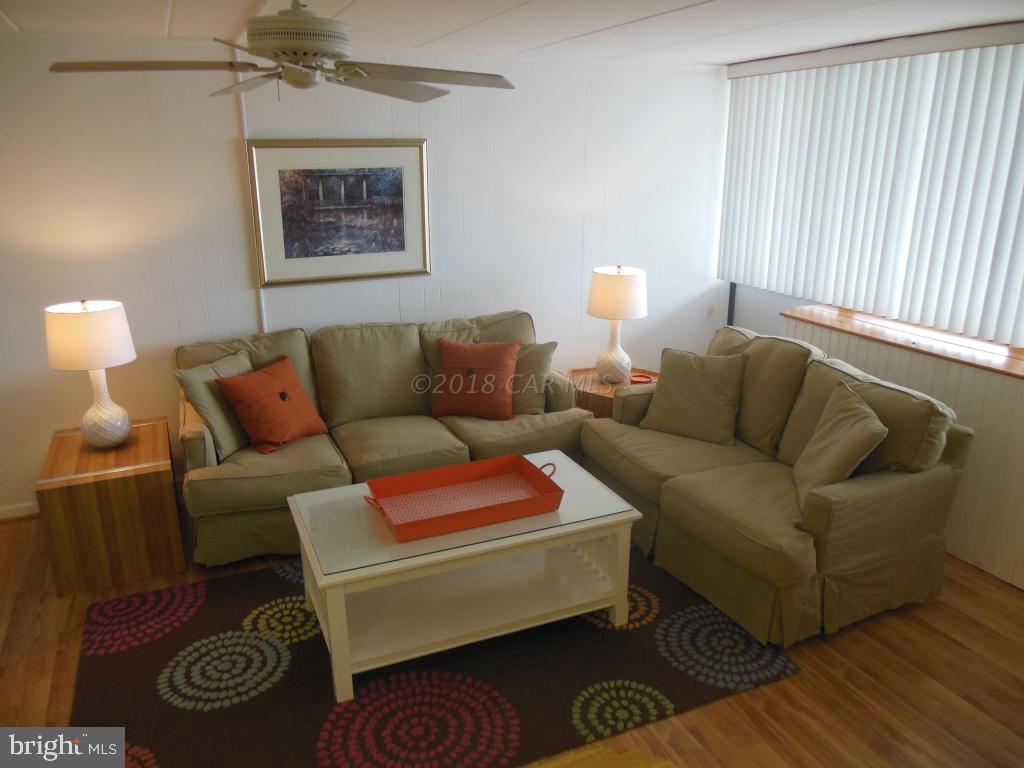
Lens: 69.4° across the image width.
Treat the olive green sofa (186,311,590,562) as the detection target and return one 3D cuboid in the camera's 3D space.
[{"bbox_3d":[-0.666,0.166,4.005,2.059,0.943,0.961,-8,19,-23],"label":"olive green sofa"}]

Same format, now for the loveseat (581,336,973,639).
[{"bbox_3d":[1.127,0.324,3.490,0.952,0.943,1.455,-8,19,-23],"label":"loveseat"}]

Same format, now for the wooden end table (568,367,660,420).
[{"bbox_3d":[0.636,0.238,4.440,0.670,0.536,0.578,-8,19,-23],"label":"wooden end table"}]

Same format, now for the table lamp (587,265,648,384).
[{"bbox_3d":[0.610,-0.351,4.298,0.355,0.673,0.355,0,17,0],"label":"table lamp"}]

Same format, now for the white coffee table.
[{"bbox_3d":[-0.204,0.715,2.997,1.219,0.498,0.705,-8,19,-23],"label":"white coffee table"}]

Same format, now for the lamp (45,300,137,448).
[{"bbox_3d":[-1.875,-0.038,3.324,0.355,0.673,0.355,-8,19,-23],"label":"lamp"}]

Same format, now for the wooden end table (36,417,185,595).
[{"bbox_3d":[-1.853,0.546,3.483,0.509,0.536,0.681,-8,19,-23],"label":"wooden end table"}]

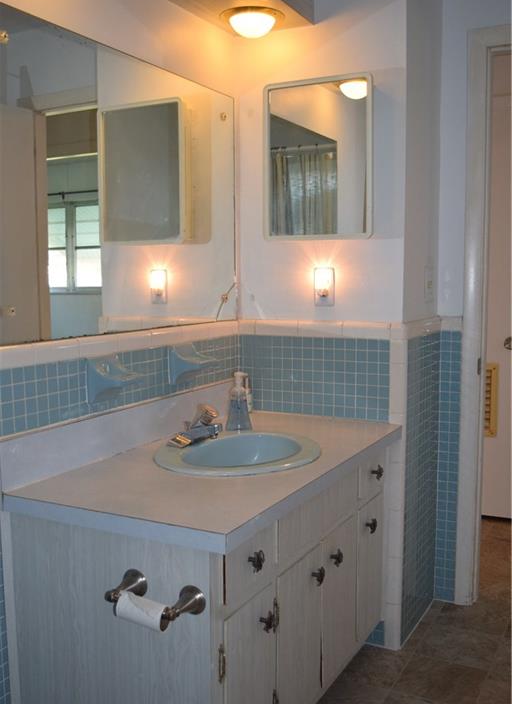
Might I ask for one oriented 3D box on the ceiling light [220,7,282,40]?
[{"bbox_3d":[-0.012,-0.979,2.321,0.195,0.058,0.195,0,6,0],"label":"ceiling light"}]

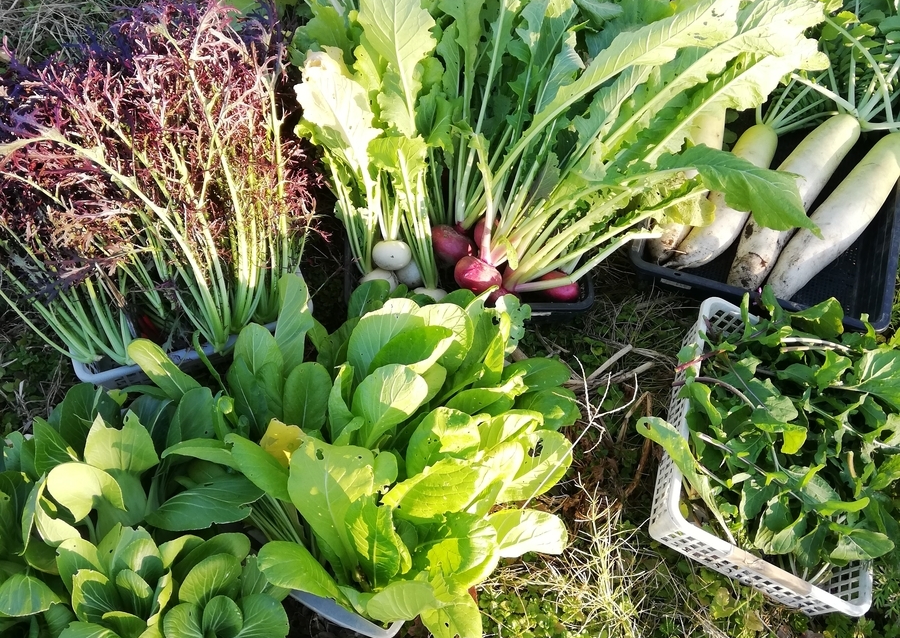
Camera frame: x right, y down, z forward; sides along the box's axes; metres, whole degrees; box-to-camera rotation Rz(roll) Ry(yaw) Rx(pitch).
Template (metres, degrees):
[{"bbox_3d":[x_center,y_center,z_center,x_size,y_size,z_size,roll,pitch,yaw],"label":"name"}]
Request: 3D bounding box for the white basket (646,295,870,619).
[{"bbox_3d":[0.355,0.141,0.996,0.232,0.052,0.325,26,52,-5],"label":"white basket"}]

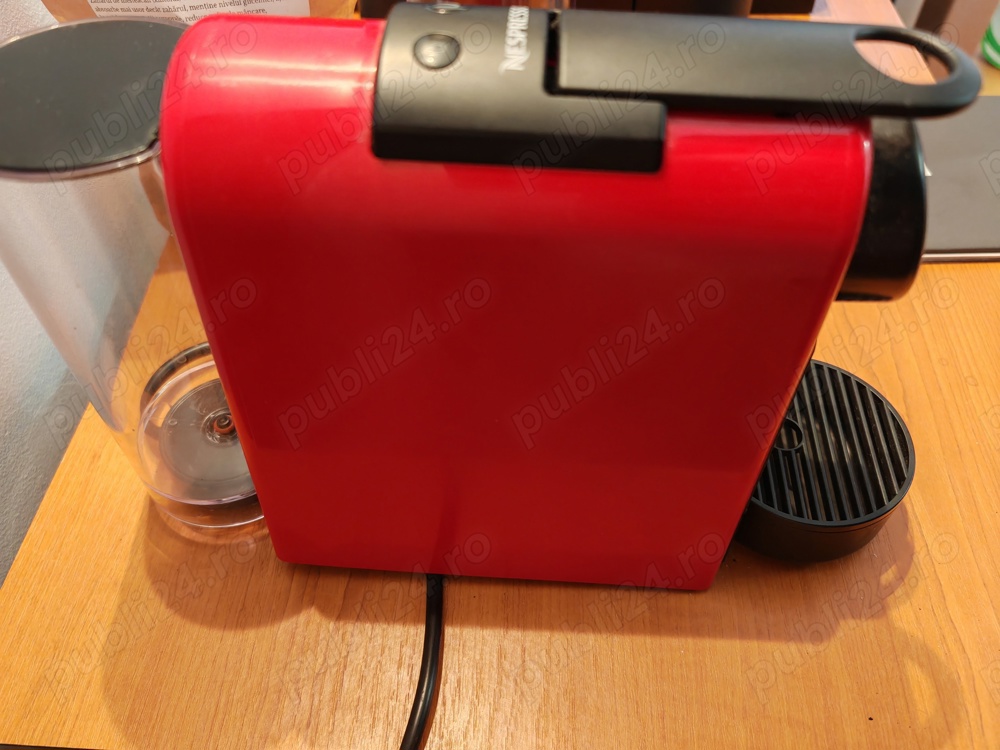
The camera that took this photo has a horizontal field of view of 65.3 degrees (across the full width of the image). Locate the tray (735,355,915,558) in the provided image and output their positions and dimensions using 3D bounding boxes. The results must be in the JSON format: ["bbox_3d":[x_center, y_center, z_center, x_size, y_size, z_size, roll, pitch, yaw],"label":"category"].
[{"bbox_3d":[0.122,0.033,0.323,0.081,0.031,0.081,3,51,3],"label":"tray"}]

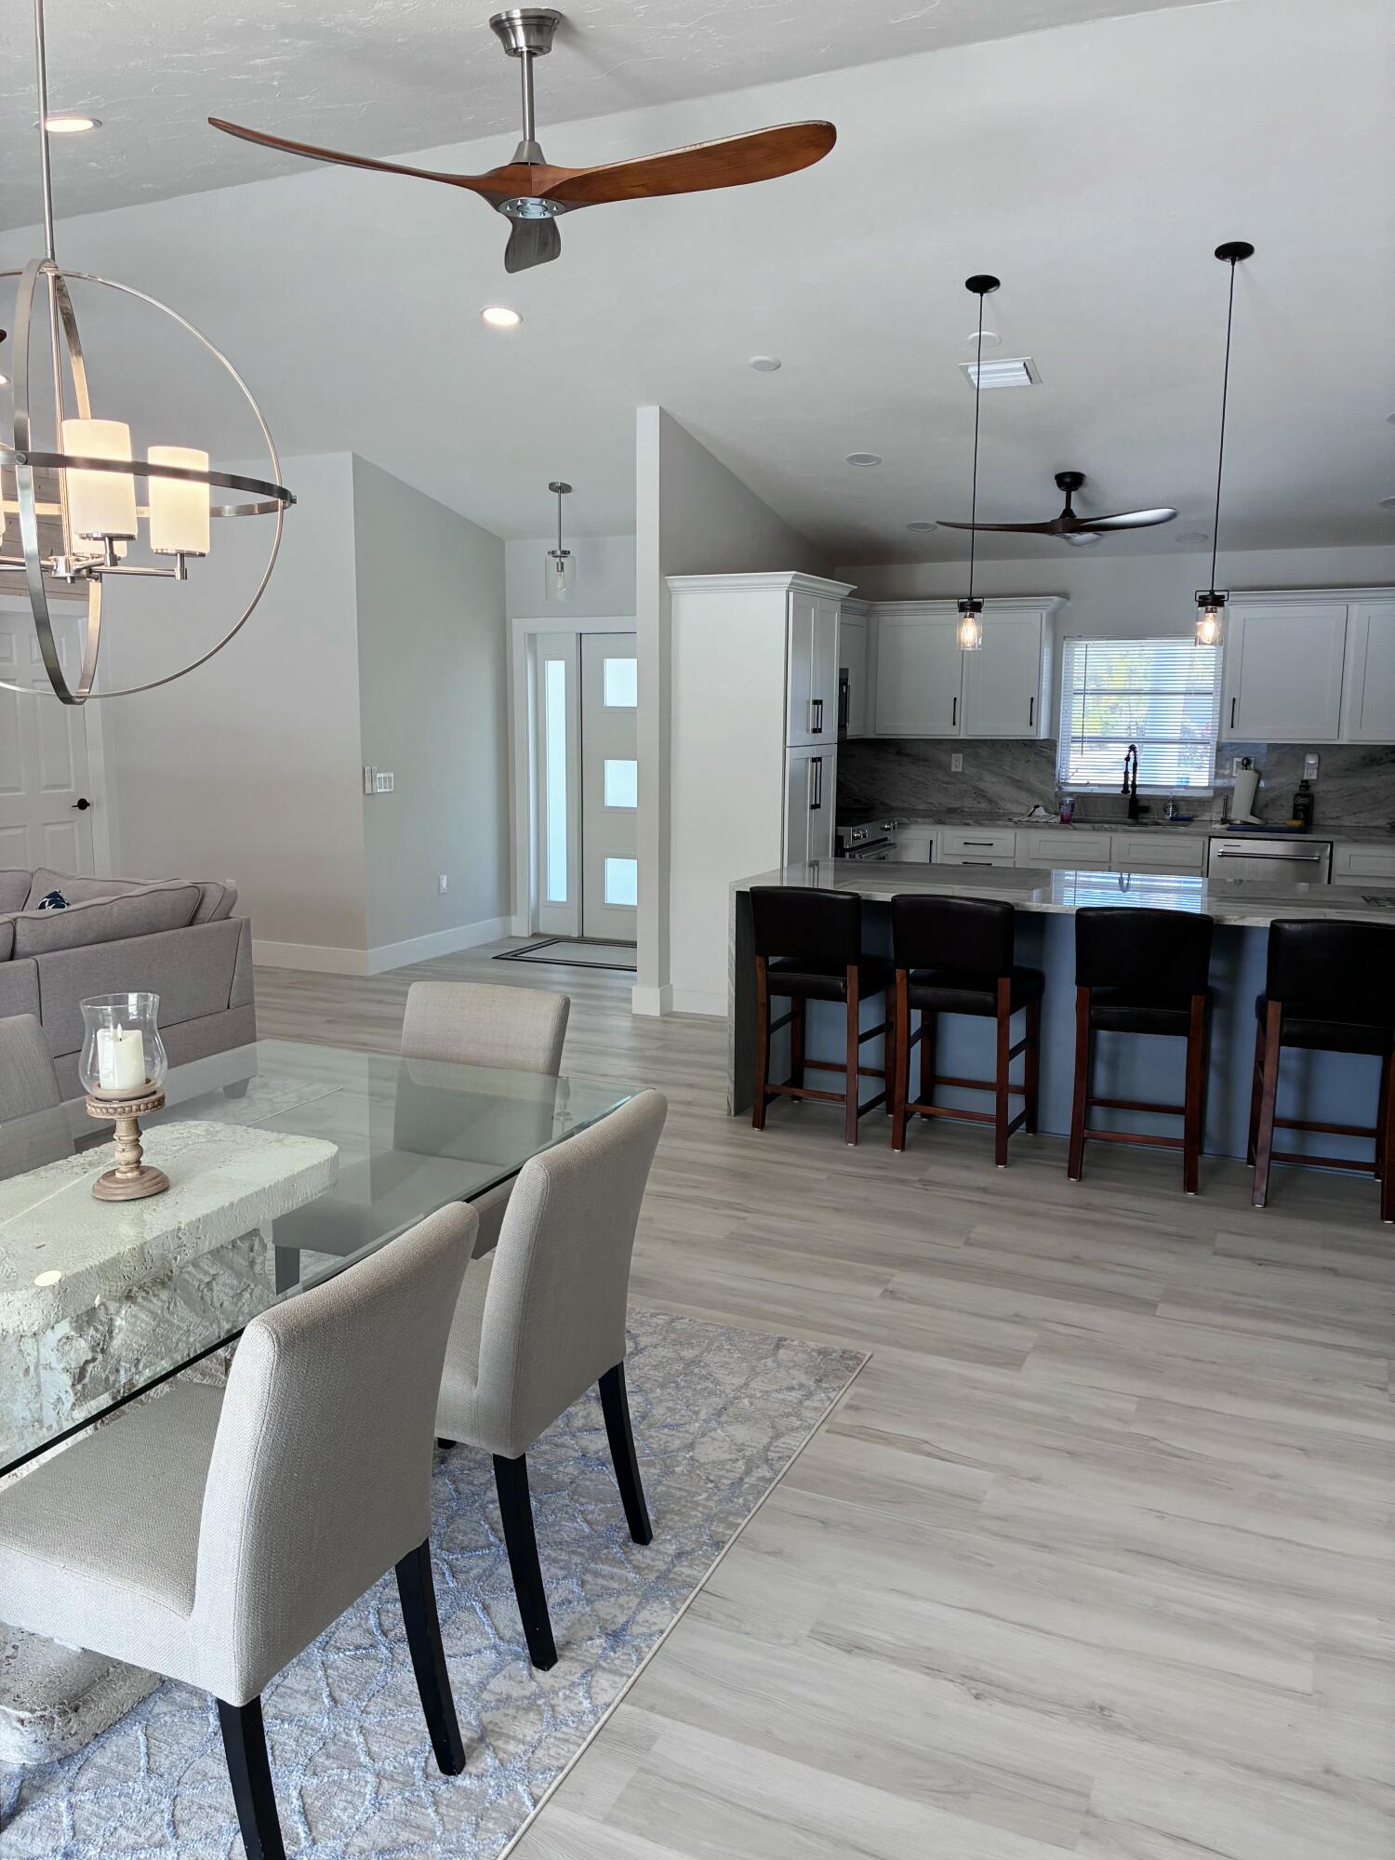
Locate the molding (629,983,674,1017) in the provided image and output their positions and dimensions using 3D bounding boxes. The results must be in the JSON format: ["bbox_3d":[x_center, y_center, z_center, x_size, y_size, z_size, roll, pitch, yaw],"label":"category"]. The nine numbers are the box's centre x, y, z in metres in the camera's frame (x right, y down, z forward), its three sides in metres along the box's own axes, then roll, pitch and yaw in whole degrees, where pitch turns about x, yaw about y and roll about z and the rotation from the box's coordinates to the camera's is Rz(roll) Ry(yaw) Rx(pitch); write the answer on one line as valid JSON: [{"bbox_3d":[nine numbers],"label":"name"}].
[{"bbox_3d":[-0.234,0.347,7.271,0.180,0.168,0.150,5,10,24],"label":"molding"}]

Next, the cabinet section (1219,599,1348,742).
[{"bbox_3d":[3.277,-1.431,7.774,0.610,0.770,0.330,4,10,24],"label":"cabinet section"}]

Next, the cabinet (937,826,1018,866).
[{"bbox_3d":[1.756,-0.189,8.437,0.478,0.885,0.620,5,10,24],"label":"cabinet"}]

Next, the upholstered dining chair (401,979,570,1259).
[{"bbox_3d":[-0.621,0.615,3.240,0.465,0.895,0.570,5,10,24],"label":"upholstered dining chair"}]

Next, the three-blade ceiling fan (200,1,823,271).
[{"bbox_3d":[-0.419,-1.982,3.486,1.370,0.450,1.240,-1,9,-6],"label":"three-blade ceiling fan"}]

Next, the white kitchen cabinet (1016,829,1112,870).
[{"bbox_3d":[2.219,-0.182,8.309,0.515,0.876,0.609,5,10,25],"label":"white kitchen cabinet"}]

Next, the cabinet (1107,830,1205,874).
[{"bbox_3d":[2.684,-0.144,8.090,0.515,0.876,0.609,5,10,25],"label":"cabinet"}]

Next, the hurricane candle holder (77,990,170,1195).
[{"bbox_3d":[-0.968,0.278,2.365,0.150,0.325,0.150,5,10,25],"label":"hurricane candle holder"}]

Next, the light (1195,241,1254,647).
[{"bbox_3d":[1.824,-1.667,4.858,0.130,1.335,0.130,5,10,25],"label":"light"}]

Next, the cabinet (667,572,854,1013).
[{"bbox_3d":[0.345,-0.690,7.328,0.685,2.205,0.850,5,10,24],"label":"cabinet"}]

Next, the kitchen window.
[{"bbox_3d":[2.624,-1.273,8.311,0.915,0.935,0.110,5,10,25],"label":"kitchen window"}]

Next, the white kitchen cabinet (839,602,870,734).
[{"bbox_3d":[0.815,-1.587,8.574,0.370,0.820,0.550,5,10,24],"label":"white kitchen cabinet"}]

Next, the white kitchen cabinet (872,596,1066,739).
[{"bbox_3d":[1.635,-1.573,8.495,1.100,0.820,0.389,5,10,25],"label":"white kitchen cabinet"}]

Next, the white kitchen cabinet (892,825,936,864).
[{"bbox_3d":[1.432,-0.245,8.680,0.310,0.876,0.609,5,10,25],"label":"white kitchen cabinet"}]

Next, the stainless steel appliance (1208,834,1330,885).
[{"bbox_3d":[3.171,-0.076,7.765,0.603,0.870,0.610,5,10,24],"label":"stainless steel appliance"}]

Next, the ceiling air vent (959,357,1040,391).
[{"bbox_3d":[1.301,-2.363,5.982,0.305,0.030,0.255,5,-2,24],"label":"ceiling air vent"}]

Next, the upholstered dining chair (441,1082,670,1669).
[{"bbox_3d":[-0.409,0.734,2.508,0.570,0.895,0.450,5,10,24],"label":"upholstered dining chair"}]

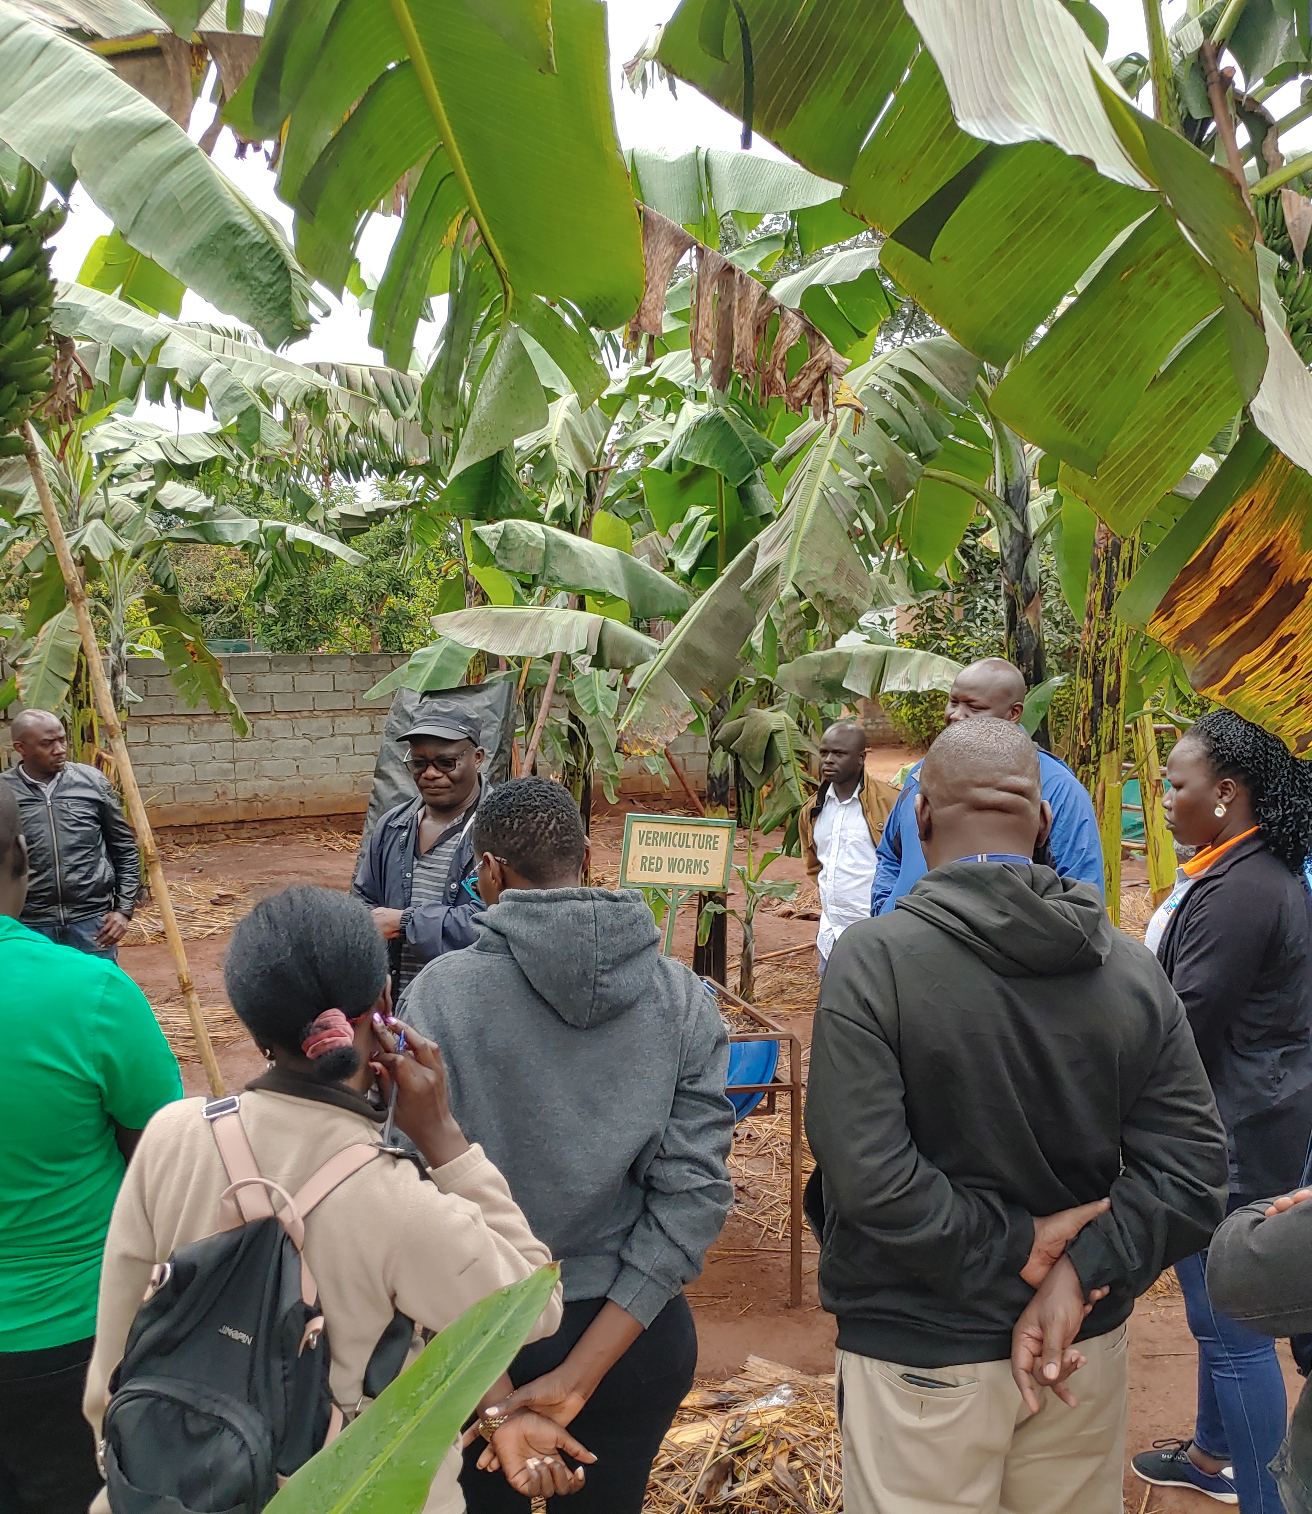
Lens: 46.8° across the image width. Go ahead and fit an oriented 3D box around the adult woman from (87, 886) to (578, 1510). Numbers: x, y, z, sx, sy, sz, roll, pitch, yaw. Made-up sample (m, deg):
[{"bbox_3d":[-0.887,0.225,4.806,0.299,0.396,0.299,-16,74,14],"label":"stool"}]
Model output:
[{"bbox_3d":[-0.381,0.937,1.852,0.540,1.560,0.450,0,2,8],"label":"adult woman"}]

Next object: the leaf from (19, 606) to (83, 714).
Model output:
[{"bbox_3d":[-3.679,-0.589,9.200,0.370,0.720,0.250,20,2,-1],"label":"leaf"}]

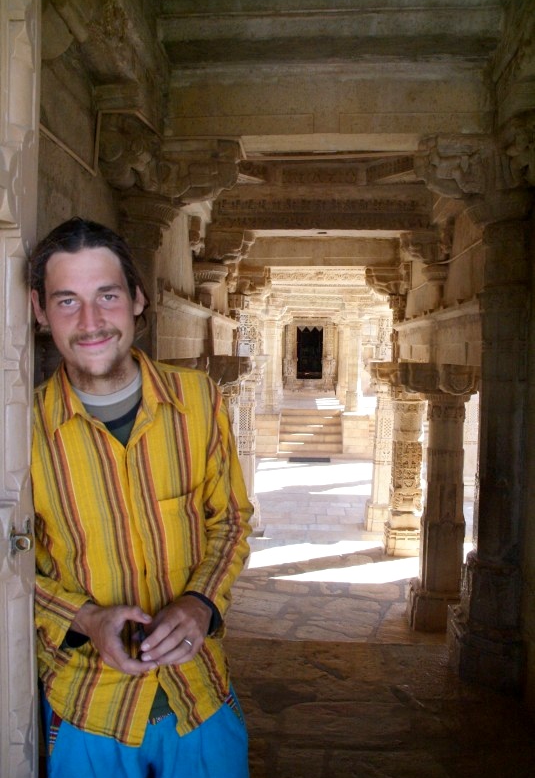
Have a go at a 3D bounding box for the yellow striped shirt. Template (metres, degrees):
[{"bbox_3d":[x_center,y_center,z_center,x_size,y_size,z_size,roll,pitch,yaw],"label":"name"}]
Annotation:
[{"bbox_3d":[-0.240,0.283,1.100,0.460,0.710,0.290,-3,3,-5],"label":"yellow striped shirt"}]

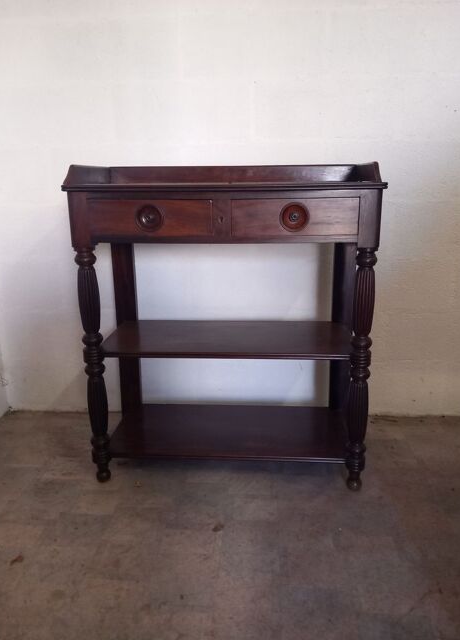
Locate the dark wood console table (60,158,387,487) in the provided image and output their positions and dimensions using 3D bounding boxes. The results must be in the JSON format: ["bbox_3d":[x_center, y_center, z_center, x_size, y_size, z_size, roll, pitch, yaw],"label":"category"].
[{"bbox_3d":[-0.003,0.006,1.608,0.855,0.977,0.412,0,15,4],"label":"dark wood console table"}]

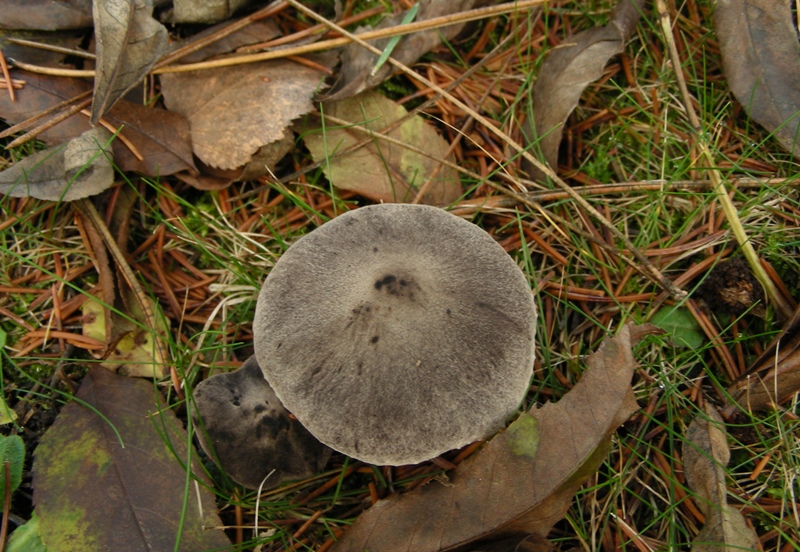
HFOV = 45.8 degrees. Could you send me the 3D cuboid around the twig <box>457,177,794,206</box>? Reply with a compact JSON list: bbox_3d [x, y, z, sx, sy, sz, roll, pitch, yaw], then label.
[{"bbox_3d":[0.074,-0.028,0.308,0.111,0.006,0.004,-4,62,-2],"label":"twig"}]

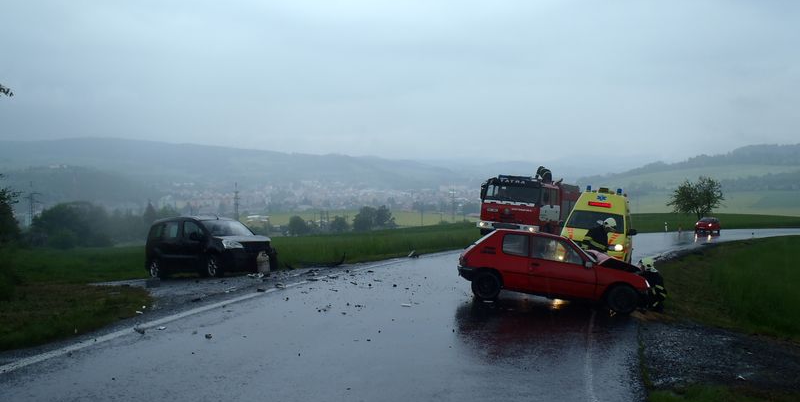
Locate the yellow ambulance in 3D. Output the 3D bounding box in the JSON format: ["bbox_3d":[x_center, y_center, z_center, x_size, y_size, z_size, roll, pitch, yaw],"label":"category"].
[{"bbox_3d":[6.060,0.820,19.700,1.930,2.500,5.050,5,-1,20],"label":"yellow ambulance"}]

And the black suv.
[{"bbox_3d":[-5.310,1.310,18.300,4.350,1.800,1.810,-3,-6,43],"label":"black suv"}]

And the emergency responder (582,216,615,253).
[{"bbox_3d":[4.020,1.150,13.100,0.700,1.620,0.580,0,-1,21],"label":"emergency responder"}]

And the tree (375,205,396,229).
[{"bbox_3d":[-5.826,7.232,260.000,8.600,11.000,8.600,0,-1,0],"label":"tree"}]

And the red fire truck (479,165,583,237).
[{"bbox_3d":[6.000,0.530,28.700,2.500,3.050,7.800,3,-1,26],"label":"red fire truck"}]

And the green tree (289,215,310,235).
[{"bbox_3d":[-40.380,10.447,260.000,8.000,9.000,8.000,0,-1,0],"label":"green tree"}]

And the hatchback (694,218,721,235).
[{"bbox_3d":[27.606,2.196,58.000,1.690,1.440,3.950,3,-1,37],"label":"hatchback"}]

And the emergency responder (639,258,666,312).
[{"bbox_3d":[4.480,1.510,11.750,0.620,0.970,0.550,0,-1,-3],"label":"emergency responder"}]

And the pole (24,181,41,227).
[{"bbox_3d":[-176.055,2.874,310.000,7.000,25.000,2.500,0,-1,-30],"label":"pole"}]

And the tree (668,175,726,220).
[{"bbox_3d":[32.422,0.110,71.000,6.200,5.800,6.000,1,0,24],"label":"tree"}]

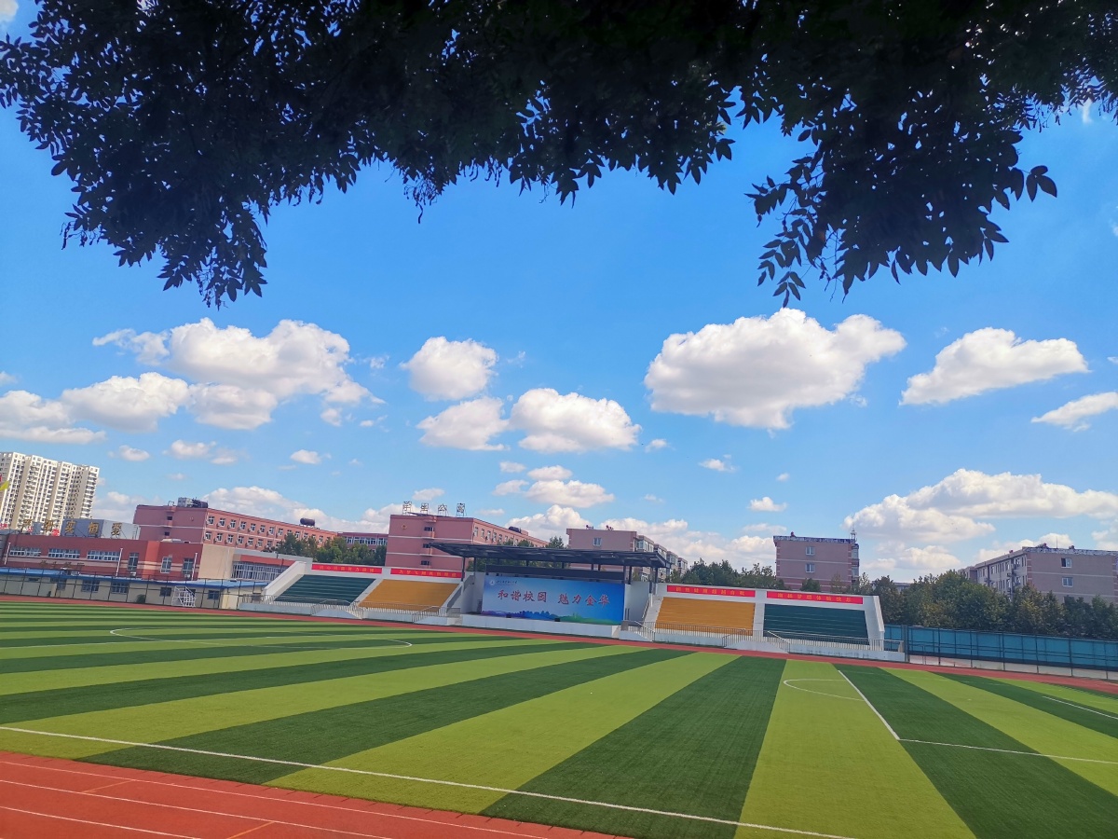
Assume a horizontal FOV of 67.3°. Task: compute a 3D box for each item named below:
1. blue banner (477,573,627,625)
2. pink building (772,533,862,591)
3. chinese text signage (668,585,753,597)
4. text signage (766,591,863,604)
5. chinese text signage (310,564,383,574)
[{"bbox_3d":[-0.889,23.549,109.795,19.140,5.098,0.150,0,-13,16],"label":"blue banner"},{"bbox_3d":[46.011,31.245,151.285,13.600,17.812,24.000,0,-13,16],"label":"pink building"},{"bbox_3d":[19.556,22.162,108.084,11.203,0.810,0.060,0,-13,16],"label":"chinese text signage"},{"bbox_3d":[31.825,22.218,104.599,11.435,0.772,0.060,0,-13,16],"label":"text signage"},{"bbox_3d":[-30.921,21.823,122.445,11.441,0.754,0.060,0,-13,16],"label":"chinese text signage"}]

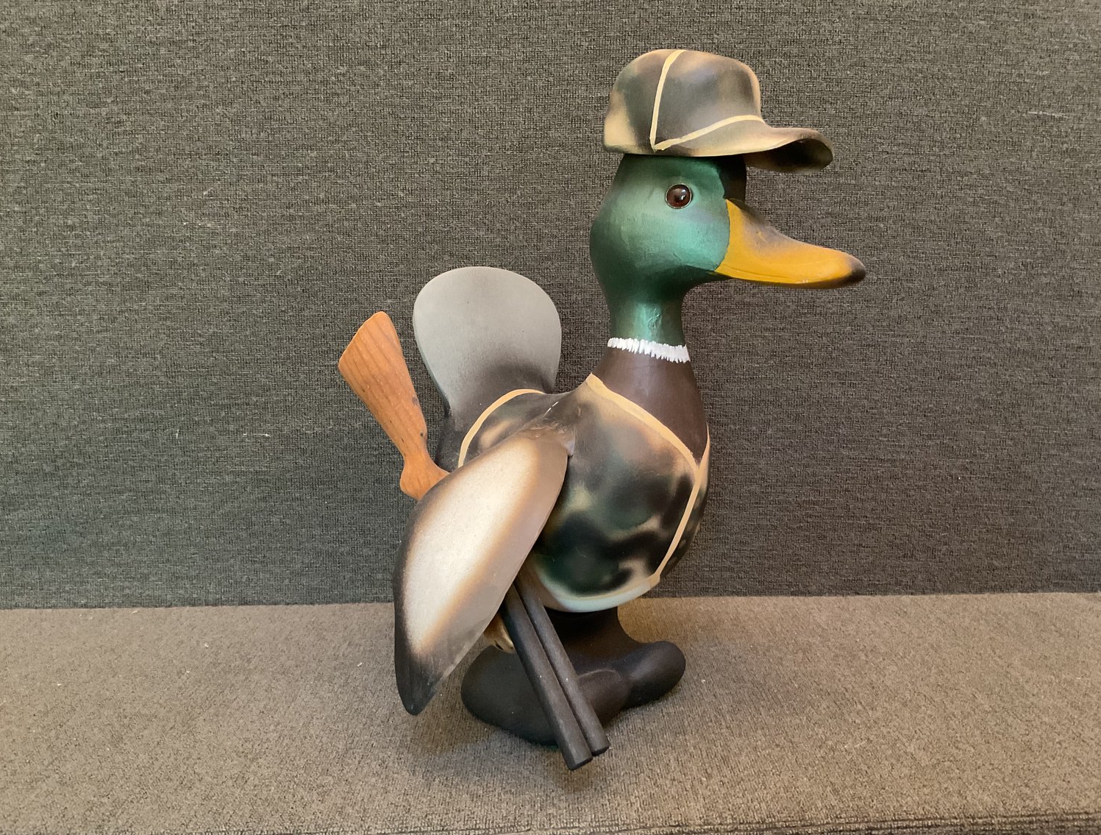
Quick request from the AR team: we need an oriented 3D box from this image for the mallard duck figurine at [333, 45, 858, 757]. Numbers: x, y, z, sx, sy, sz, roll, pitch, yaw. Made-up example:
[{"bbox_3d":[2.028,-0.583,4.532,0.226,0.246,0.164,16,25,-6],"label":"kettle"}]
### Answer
[{"bbox_3d":[0.045,-0.007,0.693,0.349,0.491,0.236,6,10,30],"label":"mallard duck figurine"}]

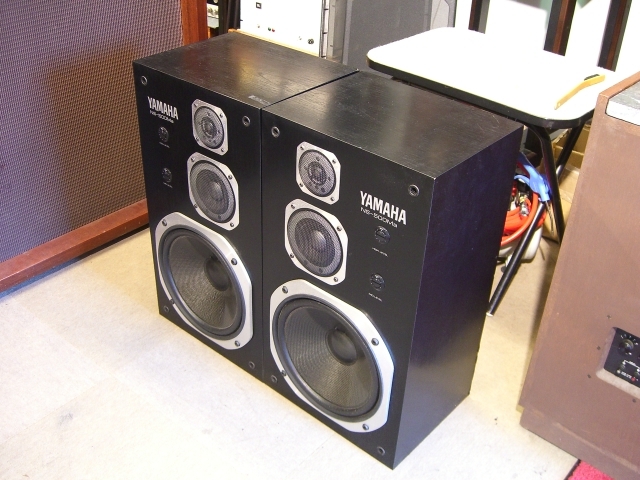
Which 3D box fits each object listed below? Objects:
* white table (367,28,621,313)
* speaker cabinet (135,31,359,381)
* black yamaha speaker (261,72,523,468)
[{"bbox_3d":[0.401,-0.193,1.790,0.552,0.503,0.425,29,41,34],"label":"white table"},{"bbox_3d":[-0.152,-0.070,1.472,0.332,0.605,0.259,26,40,31],"label":"speaker cabinet"},{"bbox_3d":[0.107,0.057,1.319,0.339,0.616,0.268,27,40,32],"label":"black yamaha speaker"}]

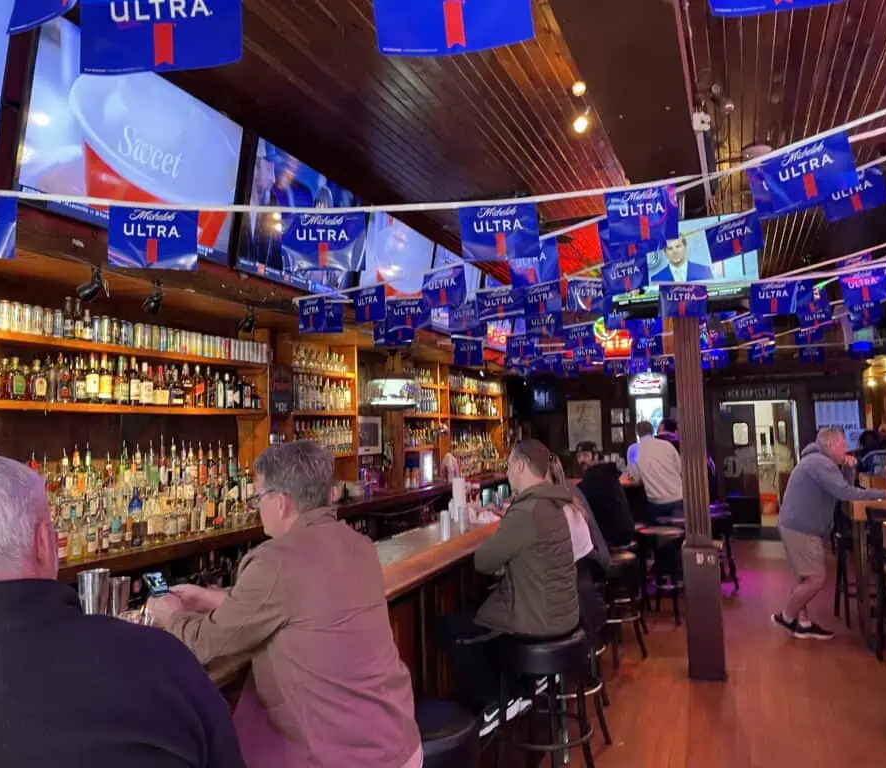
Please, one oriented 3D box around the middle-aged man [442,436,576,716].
[{"bbox_3d":[0.325,0.865,3.500,0.710,1.200,0.540,-4,-4,30],"label":"middle-aged man"}]

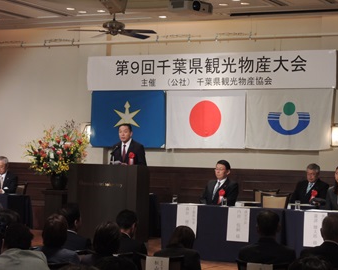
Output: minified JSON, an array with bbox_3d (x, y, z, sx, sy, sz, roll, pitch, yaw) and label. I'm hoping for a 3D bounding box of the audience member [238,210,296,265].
[{"bbox_3d":[0.840,1.222,8.322,0.500,1.250,0.780,1,-1,20],"label":"audience member"}]

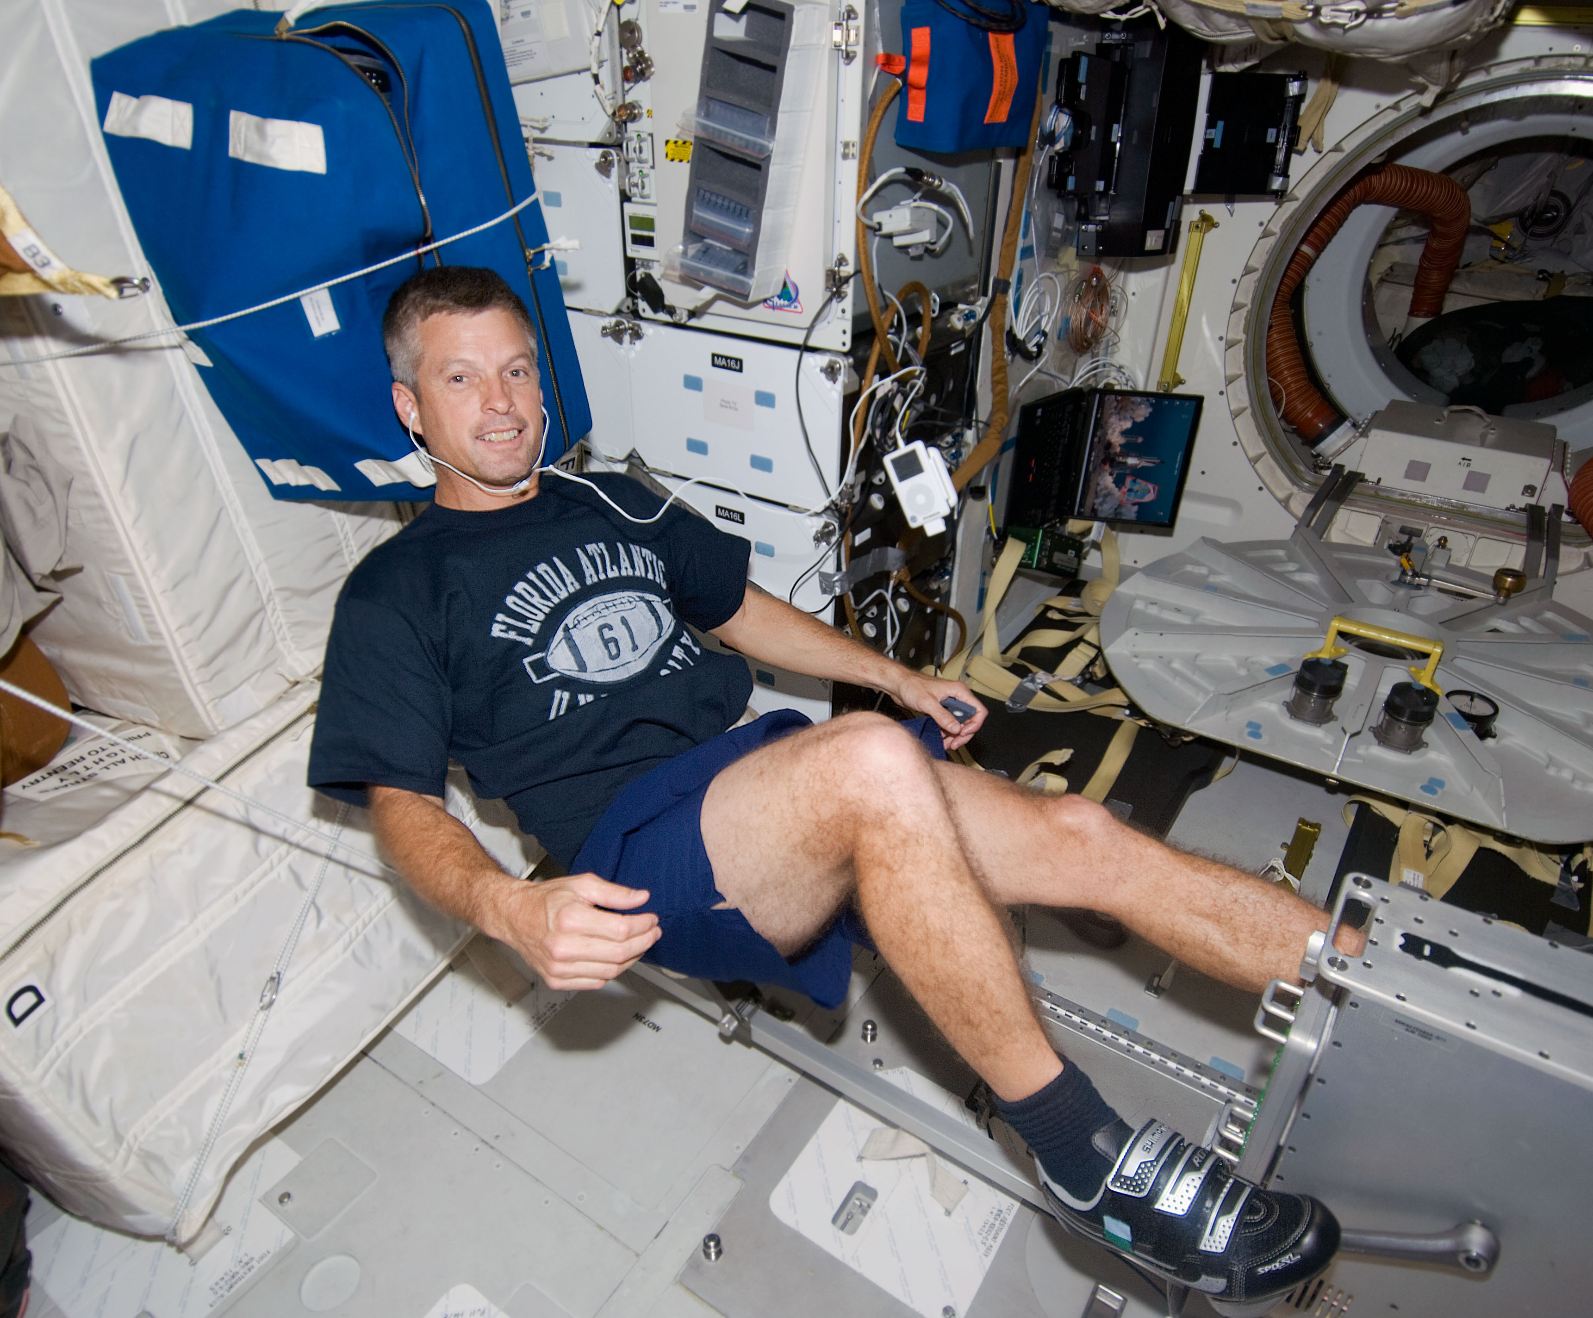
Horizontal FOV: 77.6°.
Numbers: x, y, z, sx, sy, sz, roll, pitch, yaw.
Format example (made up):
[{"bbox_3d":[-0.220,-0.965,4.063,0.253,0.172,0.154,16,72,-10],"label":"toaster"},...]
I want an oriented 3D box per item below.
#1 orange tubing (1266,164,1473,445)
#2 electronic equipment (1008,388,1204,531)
[{"bbox_3d":[1.590,-1.000,2.750,0.420,0.660,0.900,18,32,28],"label":"orange tubing"},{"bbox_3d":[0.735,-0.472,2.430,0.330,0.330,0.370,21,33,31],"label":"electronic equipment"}]

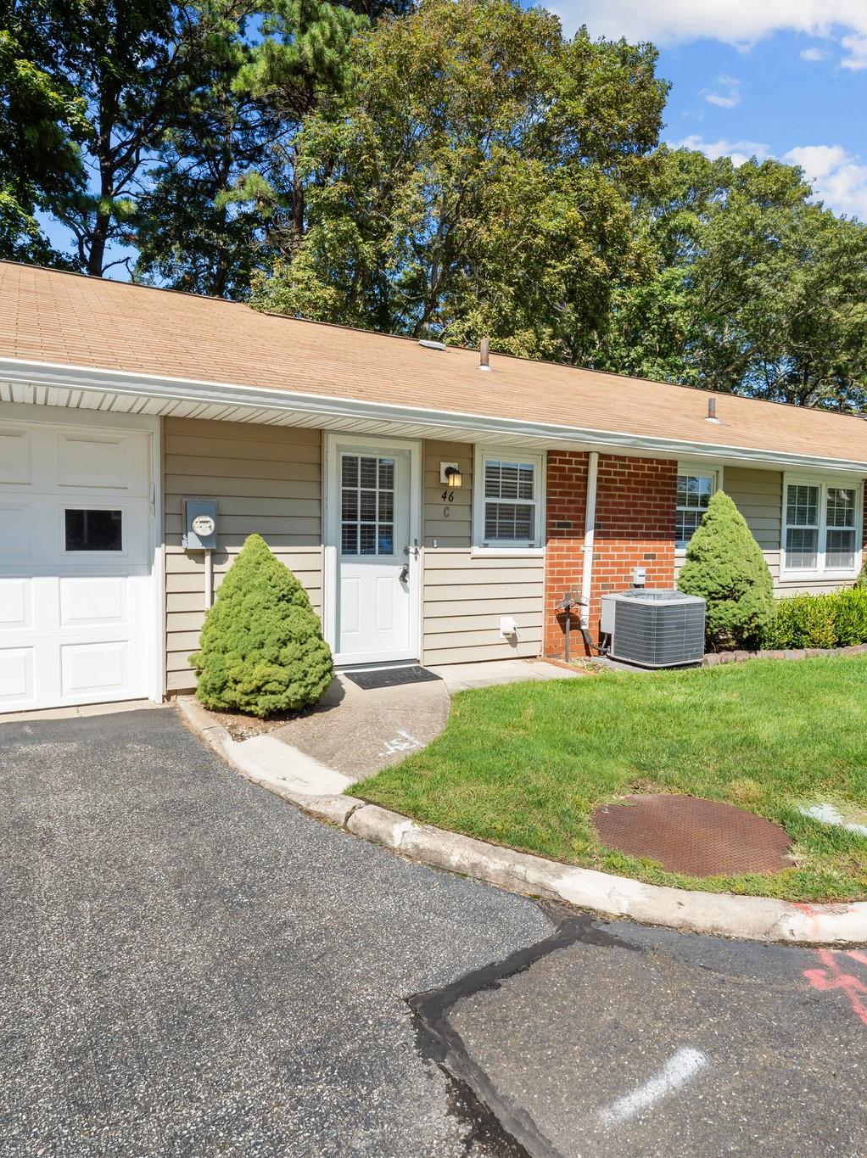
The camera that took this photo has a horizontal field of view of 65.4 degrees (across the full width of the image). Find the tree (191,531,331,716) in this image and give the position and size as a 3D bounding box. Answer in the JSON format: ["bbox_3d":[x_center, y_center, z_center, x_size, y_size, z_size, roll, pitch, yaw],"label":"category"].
[{"bbox_3d":[-1.308,0.313,5.195,1.060,1.282,1.060,-1,3,-28],"label":"tree"}]

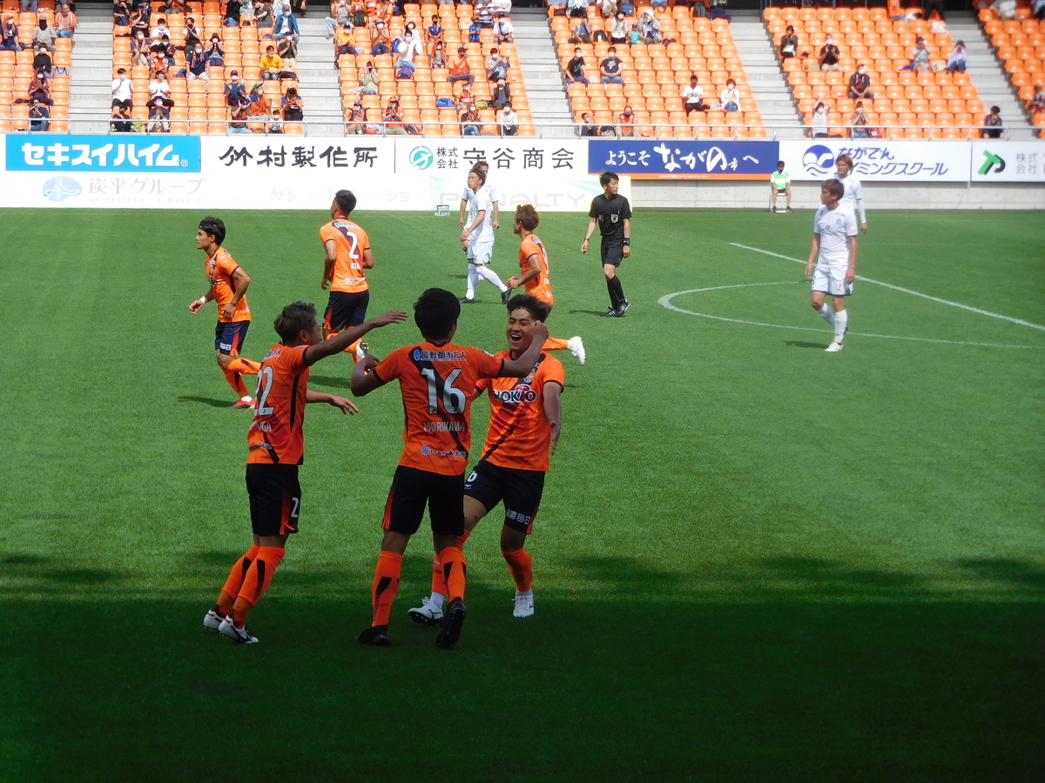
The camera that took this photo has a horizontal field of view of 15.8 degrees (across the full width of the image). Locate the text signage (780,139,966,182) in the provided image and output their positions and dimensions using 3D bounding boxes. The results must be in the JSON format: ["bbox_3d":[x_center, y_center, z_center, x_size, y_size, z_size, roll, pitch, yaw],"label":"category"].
[{"bbox_3d":[8.148,-5.326,87.332,4.494,0.907,0.080,0,5,-5],"label":"text signage"}]

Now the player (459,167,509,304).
[{"bbox_3d":[-0.461,-1.890,45.910,0.620,1.632,0.440,-2,5,-25],"label":"player"}]

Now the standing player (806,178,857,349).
[{"bbox_3d":[3.149,-1.292,38.387,0.510,1.746,0.400,2,5,19],"label":"standing player"}]

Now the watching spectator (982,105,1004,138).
[{"bbox_3d":[11.045,-6.087,88.658,0.500,1.262,0.700,1,5,9],"label":"watching spectator"}]

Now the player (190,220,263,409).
[{"bbox_3d":[-2.417,-0.663,31.122,0.670,1.568,0.470,-1,5,-17],"label":"player"}]

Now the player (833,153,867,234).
[{"bbox_3d":[4.269,-2.241,49.927,0.520,1.794,0.400,2,5,16],"label":"player"}]

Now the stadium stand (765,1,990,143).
[{"bbox_3d":[8.718,-7.628,91.640,4.650,3.600,7.900,0,5,-5],"label":"stadium stand"}]

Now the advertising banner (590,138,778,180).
[{"bbox_3d":[3.721,-5.327,86.919,4.427,0.895,0.080,0,5,-5],"label":"advertising banner"}]

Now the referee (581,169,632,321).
[{"bbox_3d":[0.988,-1.730,43.927,0.550,1.668,0.410,2,5,18],"label":"referee"}]

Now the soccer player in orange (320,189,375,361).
[{"bbox_3d":[-1.559,-0.920,33.360,0.460,1.730,0.540,-2,5,-30],"label":"soccer player in orange"}]

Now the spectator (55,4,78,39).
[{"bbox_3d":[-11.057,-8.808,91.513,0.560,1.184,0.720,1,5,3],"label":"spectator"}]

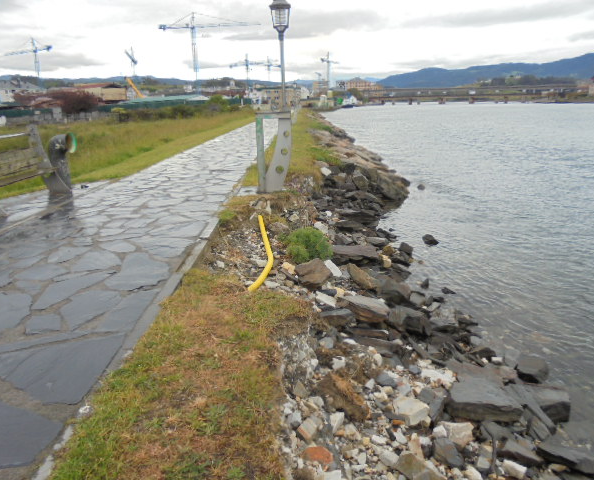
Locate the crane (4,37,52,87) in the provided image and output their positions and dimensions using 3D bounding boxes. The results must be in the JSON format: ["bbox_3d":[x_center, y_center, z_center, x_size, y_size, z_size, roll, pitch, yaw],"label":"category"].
[{"bbox_3d":[-134.680,-84.085,242.250,56.000,31.300,3.000,13,21,38],"label":"crane"}]

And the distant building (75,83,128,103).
[{"bbox_3d":[-74.723,-55.234,183.165,22.400,8.100,9.500,14,22,40],"label":"distant building"}]

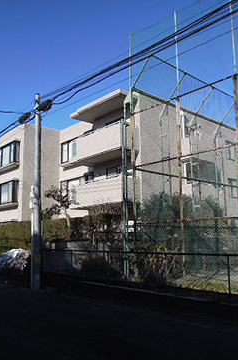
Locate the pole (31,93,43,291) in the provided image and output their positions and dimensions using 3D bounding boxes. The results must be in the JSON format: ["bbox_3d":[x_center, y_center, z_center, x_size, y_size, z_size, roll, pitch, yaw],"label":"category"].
[{"bbox_3d":[-2.694,0.214,10.991,0.300,6.540,0.300,7,-13,-41],"label":"pole"}]

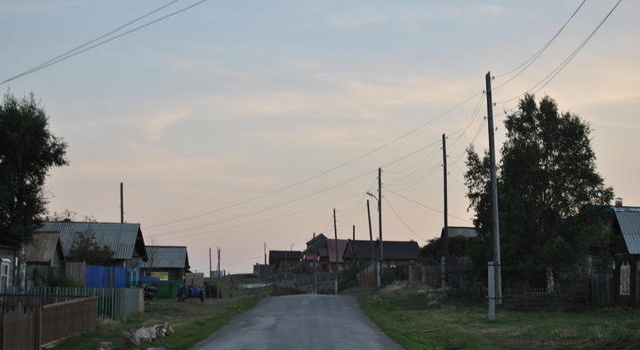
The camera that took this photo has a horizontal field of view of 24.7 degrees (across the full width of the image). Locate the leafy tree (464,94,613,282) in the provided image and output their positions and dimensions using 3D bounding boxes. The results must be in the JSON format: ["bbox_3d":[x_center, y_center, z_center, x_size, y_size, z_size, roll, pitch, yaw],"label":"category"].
[{"bbox_3d":[10.632,1.192,71.000,7.200,10.300,6.800,0,-3,0],"label":"leafy tree"}]

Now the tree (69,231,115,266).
[{"bbox_3d":[-12.006,4.778,76.879,2.533,3.600,2.500,0,-4,0],"label":"tree"}]

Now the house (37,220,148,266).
[{"bbox_3d":[-15.000,5.276,94.500,7.000,4.700,7.600,0,-3,0],"label":"house"}]

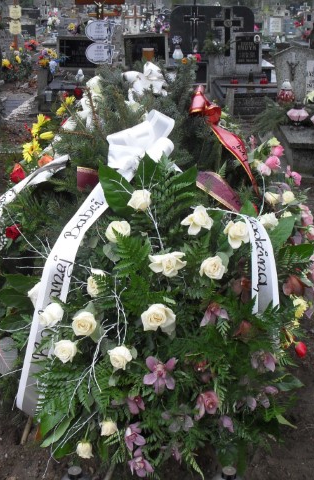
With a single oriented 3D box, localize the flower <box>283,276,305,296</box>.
[{"bbox_3d":[0.454,0.151,2.150,0.070,0.070,0.060,-8,23,-18],"label":"flower"}]

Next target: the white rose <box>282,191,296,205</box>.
[{"bbox_3d":[0.488,-0.158,2.400,0.051,0.052,0.047,-4,5,-11],"label":"white rose"}]

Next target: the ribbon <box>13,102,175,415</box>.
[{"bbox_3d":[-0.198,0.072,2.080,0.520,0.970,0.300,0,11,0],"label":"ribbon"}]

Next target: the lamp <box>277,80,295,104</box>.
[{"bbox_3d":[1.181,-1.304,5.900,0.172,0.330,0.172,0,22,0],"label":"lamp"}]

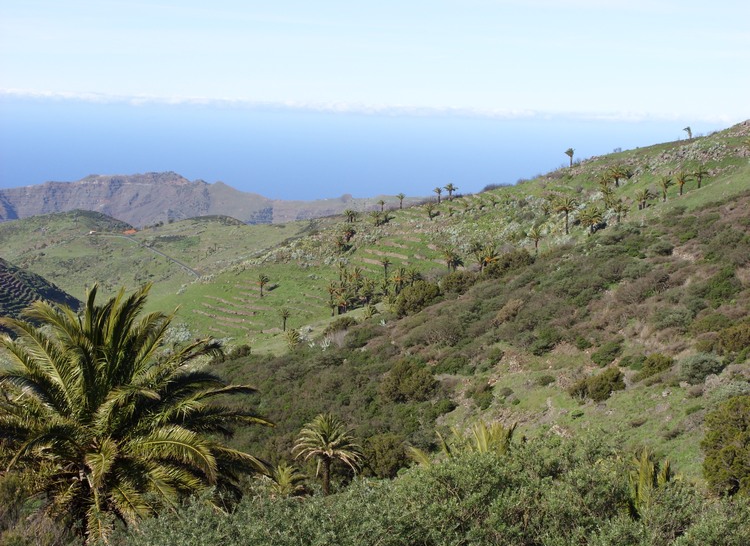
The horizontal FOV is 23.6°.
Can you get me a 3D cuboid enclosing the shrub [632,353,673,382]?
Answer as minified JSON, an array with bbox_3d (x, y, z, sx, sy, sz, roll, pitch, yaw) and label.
[{"bbox_3d":[31.645,10.776,205.000,4.470,3.350,3.800,2,6,0],"label":"shrub"}]

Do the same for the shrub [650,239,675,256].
[{"bbox_3d":[39.182,-3.475,245.000,3.270,2.330,2.940,2,6,0],"label":"shrub"}]

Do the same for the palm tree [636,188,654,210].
[{"bbox_3d":[84.263,-22.896,560.000,5.500,6.720,5.500,2,6,0],"label":"palm tree"}]

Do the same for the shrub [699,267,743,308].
[{"bbox_3d":[34.694,1.352,180.000,4.210,3.800,3.780,2,6,0],"label":"shrub"}]

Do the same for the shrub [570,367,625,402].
[{"bbox_3d":[15.842,7.939,128.000,3.840,2.440,3.460,2,6,0],"label":"shrub"}]

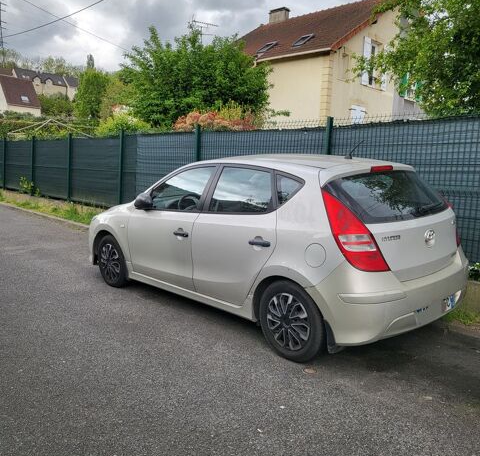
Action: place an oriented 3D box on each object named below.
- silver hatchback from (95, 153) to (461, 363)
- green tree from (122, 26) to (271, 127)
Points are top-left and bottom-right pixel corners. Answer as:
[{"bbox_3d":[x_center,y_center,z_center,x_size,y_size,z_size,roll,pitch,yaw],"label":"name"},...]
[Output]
[{"bbox_3d":[0.024,0.016,5.019,1.790,1.480,4.260,-8,12,-43],"label":"silver hatchback"},{"bbox_3d":[-1.155,-3.121,12.787,3.800,4.400,3.900,-8,12,-43],"label":"green tree"}]

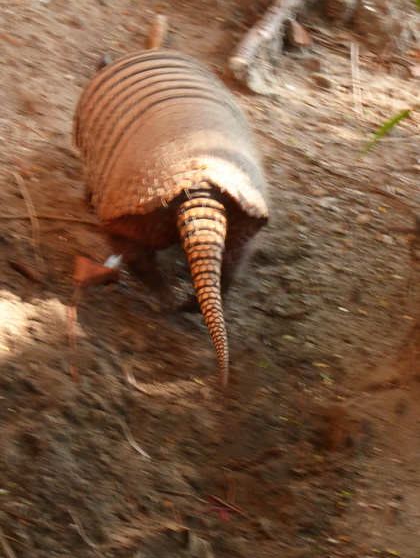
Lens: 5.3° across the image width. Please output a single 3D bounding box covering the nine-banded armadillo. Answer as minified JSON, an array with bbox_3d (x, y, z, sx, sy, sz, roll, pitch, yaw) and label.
[{"bbox_3d":[-0.042,-0.106,5.067,0.205,0.200,0.680,-5,24,-12],"label":"nine-banded armadillo"}]

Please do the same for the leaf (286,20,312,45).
[{"bbox_3d":[0.113,-0.312,5.770,0.030,0.022,0.034,4,23,9],"label":"leaf"}]

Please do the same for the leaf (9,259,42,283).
[{"bbox_3d":[-0.205,-0.008,5.073,0.020,0.014,0.045,-18,29,-36],"label":"leaf"}]

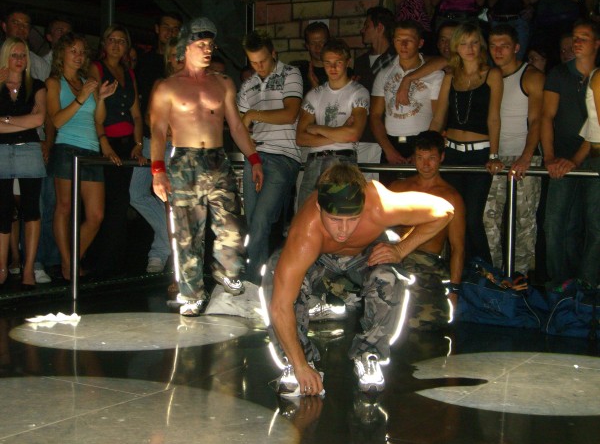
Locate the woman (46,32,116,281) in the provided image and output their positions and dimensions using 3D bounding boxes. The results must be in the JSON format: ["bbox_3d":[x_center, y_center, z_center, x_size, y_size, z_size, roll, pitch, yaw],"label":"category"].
[{"bbox_3d":[-1.482,-0.425,6.700,0.440,1.660,0.400,0,3,-24],"label":"woman"}]

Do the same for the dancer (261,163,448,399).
[{"bbox_3d":[0.241,0.208,4.150,0.750,0.890,0.820,1,3,5],"label":"dancer"}]

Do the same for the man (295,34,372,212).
[{"bbox_3d":[0.199,-0.292,6.250,0.500,1.690,0.440,1,3,2],"label":"man"}]

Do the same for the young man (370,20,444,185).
[{"bbox_3d":[0.701,-0.423,6.500,0.500,1.790,0.360,2,3,9],"label":"young man"}]

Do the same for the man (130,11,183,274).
[{"bbox_3d":[-1.002,-0.528,7.100,0.500,1.830,0.360,1,3,-11],"label":"man"}]

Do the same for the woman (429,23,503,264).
[{"bbox_3d":[1.072,-0.375,6.400,0.460,1.720,0.340,2,3,7],"label":"woman"}]

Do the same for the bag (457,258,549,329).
[{"bbox_3d":[1.199,0.409,5.880,0.580,0.370,0.360,2,3,16],"label":"bag"}]

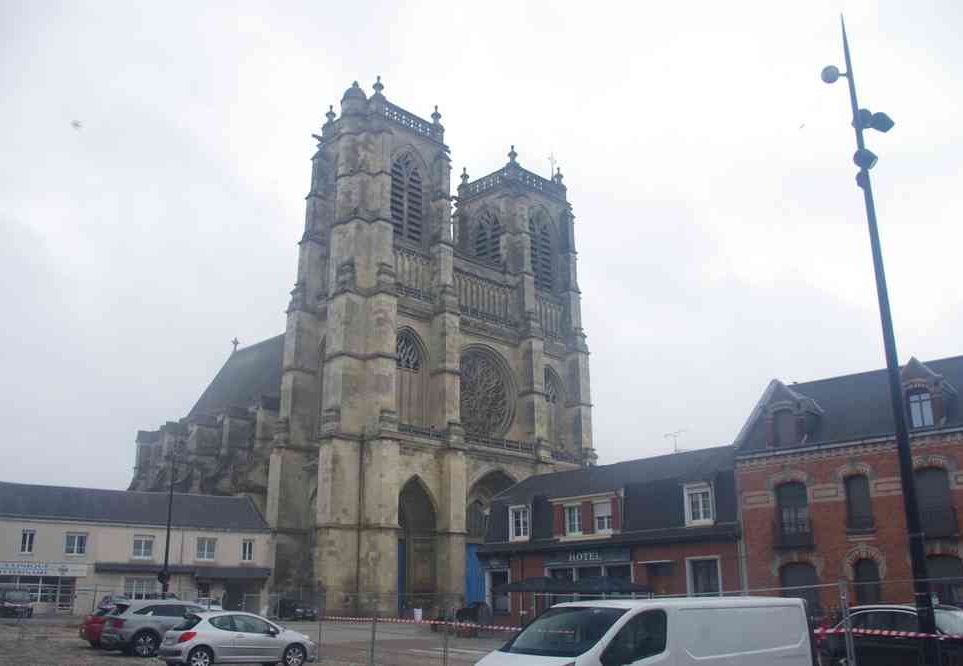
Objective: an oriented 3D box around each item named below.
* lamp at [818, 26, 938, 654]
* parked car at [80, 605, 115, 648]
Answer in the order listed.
[{"bbox_3d":[5.960,-0.007,12.482,1.050,10.950,0.800,-3,-17,10],"label":"lamp"},{"bbox_3d":[-11.533,10.162,29.705,4.200,1.500,1.780,15,-23,-41],"label":"parked car"}]

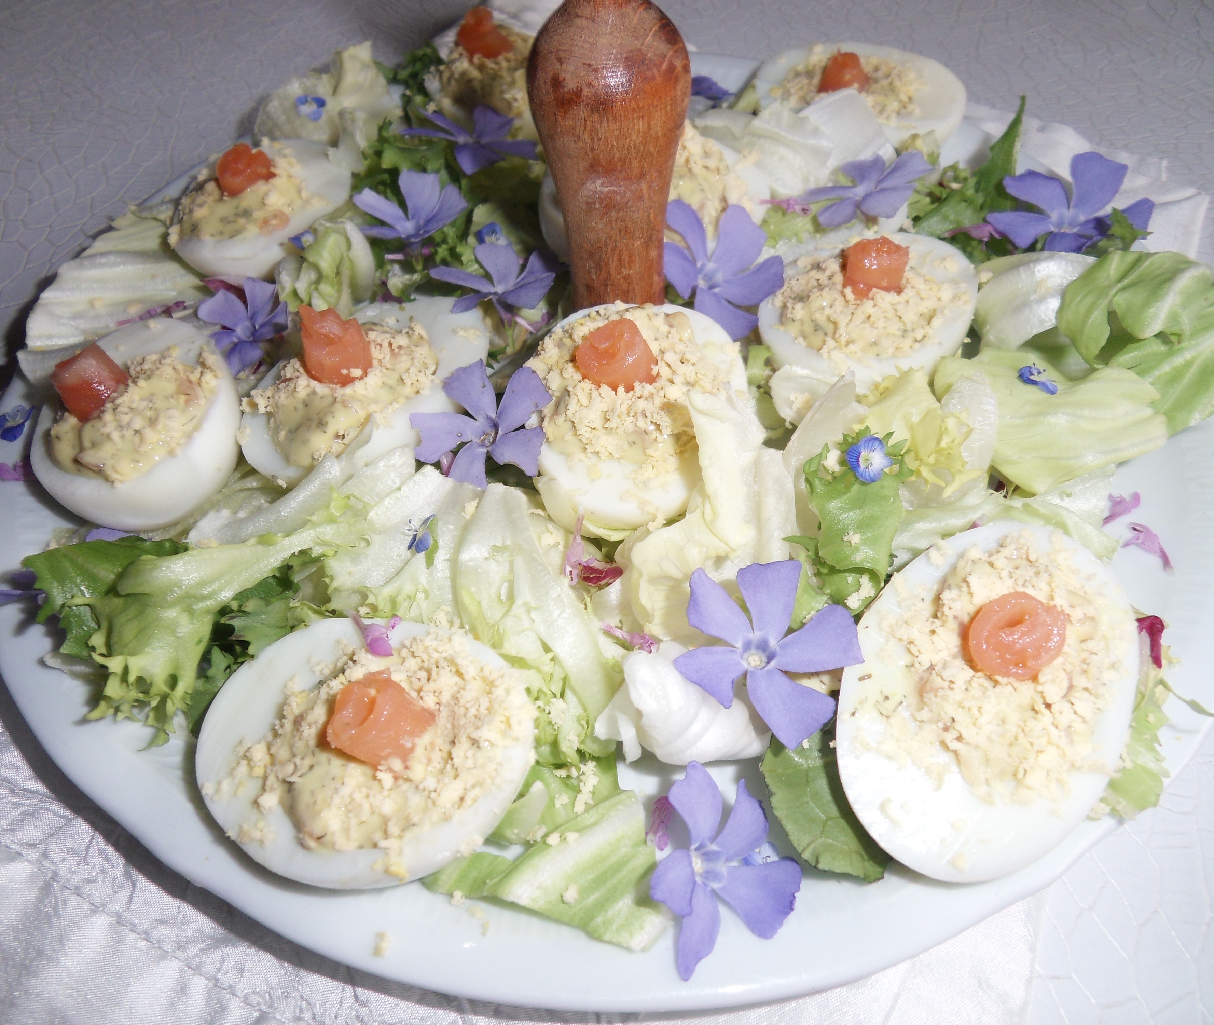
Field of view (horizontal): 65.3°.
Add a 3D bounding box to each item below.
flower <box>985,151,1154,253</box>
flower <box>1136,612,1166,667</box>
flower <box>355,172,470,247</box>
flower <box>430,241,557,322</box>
[{"bbox_3d":[0.109,-0.073,0.224,0.037,0.014,0.032,-4,61,5],"label":"flower"},{"bbox_3d":[0.096,0.023,0.167,0.005,0.004,0.011,12,53,9],"label":"flower"},{"bbox_3d":[-0.049,-0.075,0.235,0.028,0.014,0.026,0,52,1],"label":"flower"},{"bbox_3d":[-0.026,-0.053,0.218,0.030,0.014,0.027,-11,51,14],"label":"flower"}]

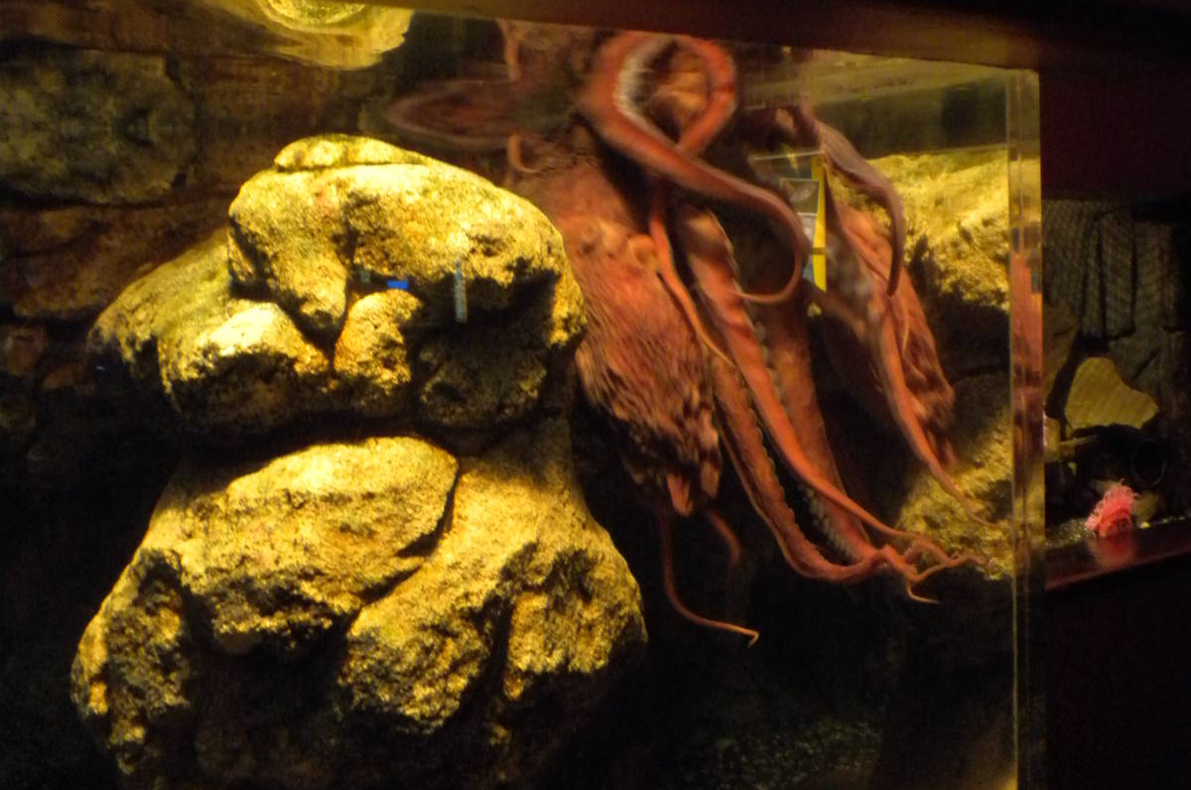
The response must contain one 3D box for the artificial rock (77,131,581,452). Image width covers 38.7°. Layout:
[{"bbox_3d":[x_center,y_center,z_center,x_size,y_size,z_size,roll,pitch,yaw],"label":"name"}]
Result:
[{"bbox_3d":[-0.256,-0.103,1.680,0.460,0.295,0.400,-2,4,-9],"label":"artificial rock"}]

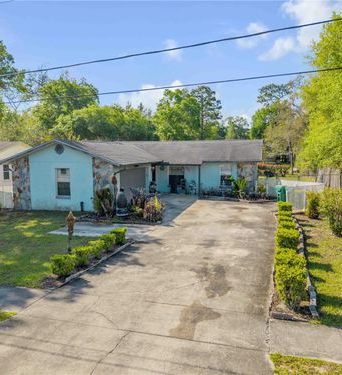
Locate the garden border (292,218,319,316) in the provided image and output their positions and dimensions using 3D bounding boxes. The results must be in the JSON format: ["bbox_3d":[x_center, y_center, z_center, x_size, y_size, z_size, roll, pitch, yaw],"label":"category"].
[{"bbox_3d":[4.364,1.957,11.630,0.350,0.200,9.677,1,7,17],"label":"garden border"}]

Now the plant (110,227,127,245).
[{"bbox_3d":[-1.877,1.701,12.674,0.600,0.620,0.580,-1,7,0],"label":"plant"}]

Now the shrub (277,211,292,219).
[{"bbox_3d":[4.709,1.415,14.427,0.520,0.720,0.650,2,7,17],"label":"shrub"}]

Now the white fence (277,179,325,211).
[{"bbox_3d":[8.095,0.478,21.543,2.400,1.200,4.200,2,6,17],"label":"white fence"}]

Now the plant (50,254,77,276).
[{"bbox_3d":[-3.011,2.093,9.578,0.520,0.540,0.500,3,7,20],"label":"plant"}]

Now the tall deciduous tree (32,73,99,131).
[{"bbox_3d":[-13.314,-7.723,43.435,8.000,12.992,8.000,0,6,0],"label":"tall deciduous tree"}]

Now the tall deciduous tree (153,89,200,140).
[{"bbox_3d":[0.799,-8.559,50.699,6.490,11.238,6.490,1,8,18],"label":"tall deciduous tree"}]

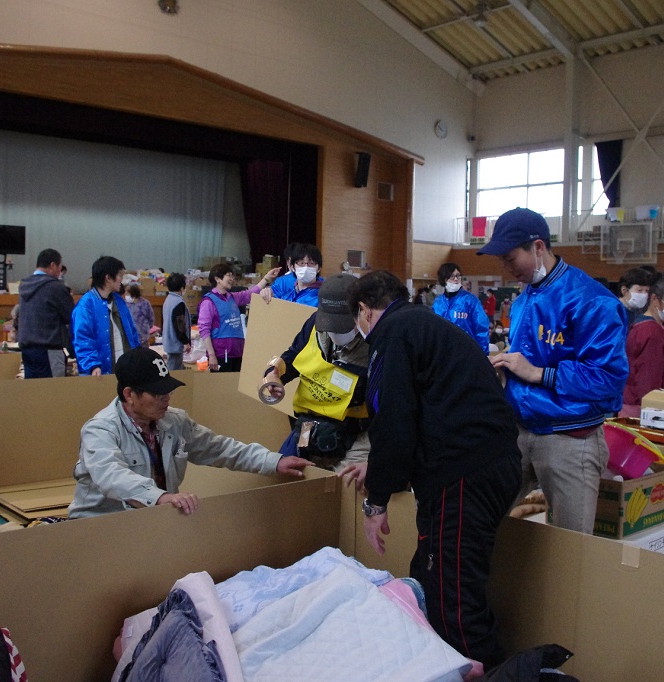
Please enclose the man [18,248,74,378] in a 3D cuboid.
[{"bbox_3d":[-2.343,0.090,6.300,0.490,1.700,0.370,4,5,33],"label":"man"}]

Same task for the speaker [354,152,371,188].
[{"bbox_3d":[0.989,-5.432,24.500,0.360,1.070,0.280,-2,14,-38],"label":"speaker"}]

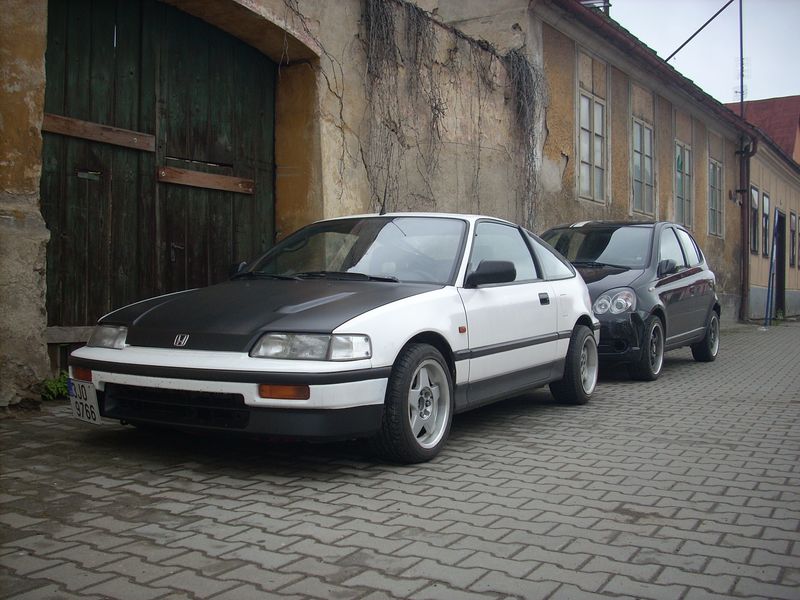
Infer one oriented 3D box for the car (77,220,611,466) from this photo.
[{"bbox_3d":[-0.027,0.098,5.218,1.680,1.255,3.755,1,1,30],"label":"car"}]

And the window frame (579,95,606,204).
[{"bbox_3d":[2.950,-2.320,13.044,0.120,1.628,1.036,0,-1,35],"label":"window frame"}]

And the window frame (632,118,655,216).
[{"bbox_3d":[4.228,-2.280,14.853,0.120,1.628,1.036,0,-1,35],"label":"window frame"}]

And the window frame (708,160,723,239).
[{"bbox_3d":[6.868,-2.199,18.591,0.120,1.628,1.036,0,-1,35],"label":"window frame"}]

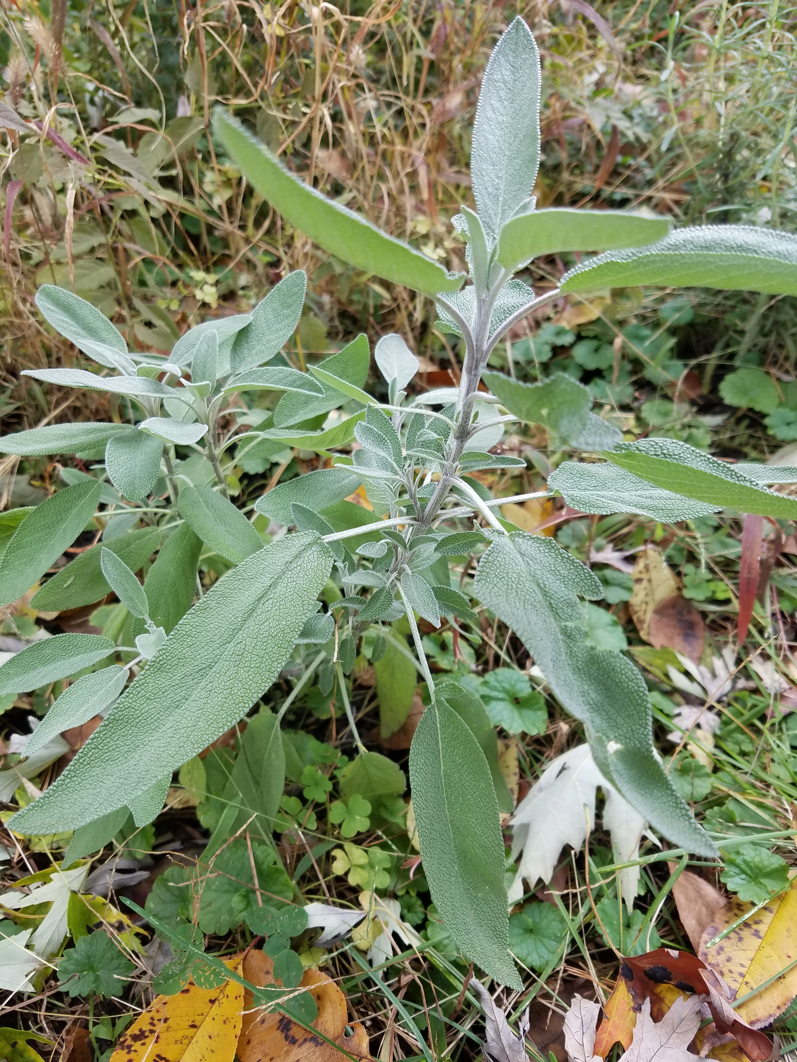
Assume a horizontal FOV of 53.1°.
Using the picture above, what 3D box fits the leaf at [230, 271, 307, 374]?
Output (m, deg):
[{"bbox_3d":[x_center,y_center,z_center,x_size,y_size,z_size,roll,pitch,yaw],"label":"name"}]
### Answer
[{"bbox_3d":[-0.067,-0.109,0.420,0.024,0.011,0.067,31,81,17],"label":"leaf"}]

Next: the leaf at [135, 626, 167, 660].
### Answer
[{"bbox_3d":[-0.126,0.057,0.405,0.016,0.007,0.018,34,69,23],"label":"leaf"}]

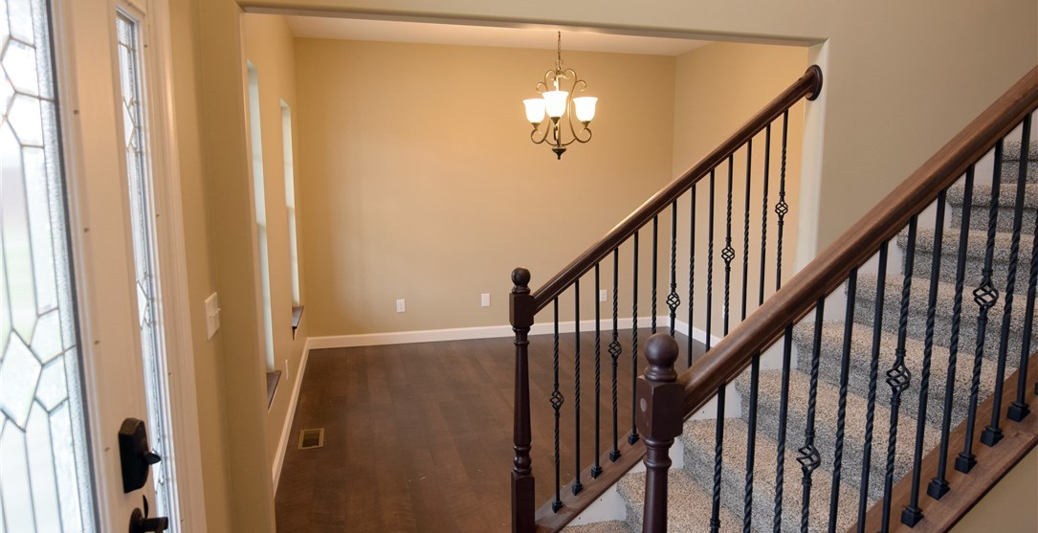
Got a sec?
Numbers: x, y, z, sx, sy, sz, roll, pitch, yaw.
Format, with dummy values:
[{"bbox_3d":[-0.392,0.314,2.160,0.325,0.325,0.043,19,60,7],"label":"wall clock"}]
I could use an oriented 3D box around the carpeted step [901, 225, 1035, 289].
[{"bbox_3d":[1.945,0.004,2.329,0.291,0.193,0.865,-3,9,-15],"label":"carpeted step"}]

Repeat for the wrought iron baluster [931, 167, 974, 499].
[{"bbox_3d":[1.127,0.178,1.565,0.033,0.873,0.033,-3,9,-15],"label":"wrought iron baluster"}]

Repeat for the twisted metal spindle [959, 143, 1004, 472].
[{"bbox_3d":[1.208,0.113,1.578,0.053,0.873,0.053,-3,9,-15],"label":"twisted metal spindle"}]

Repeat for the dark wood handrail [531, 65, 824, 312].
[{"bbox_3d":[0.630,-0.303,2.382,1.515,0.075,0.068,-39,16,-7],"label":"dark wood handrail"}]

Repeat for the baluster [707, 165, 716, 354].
[{"bbox_3d":[0.804,0.042,2.546,0.032,0.895,0.032,-3,9,-15],"label":"baluster"}]

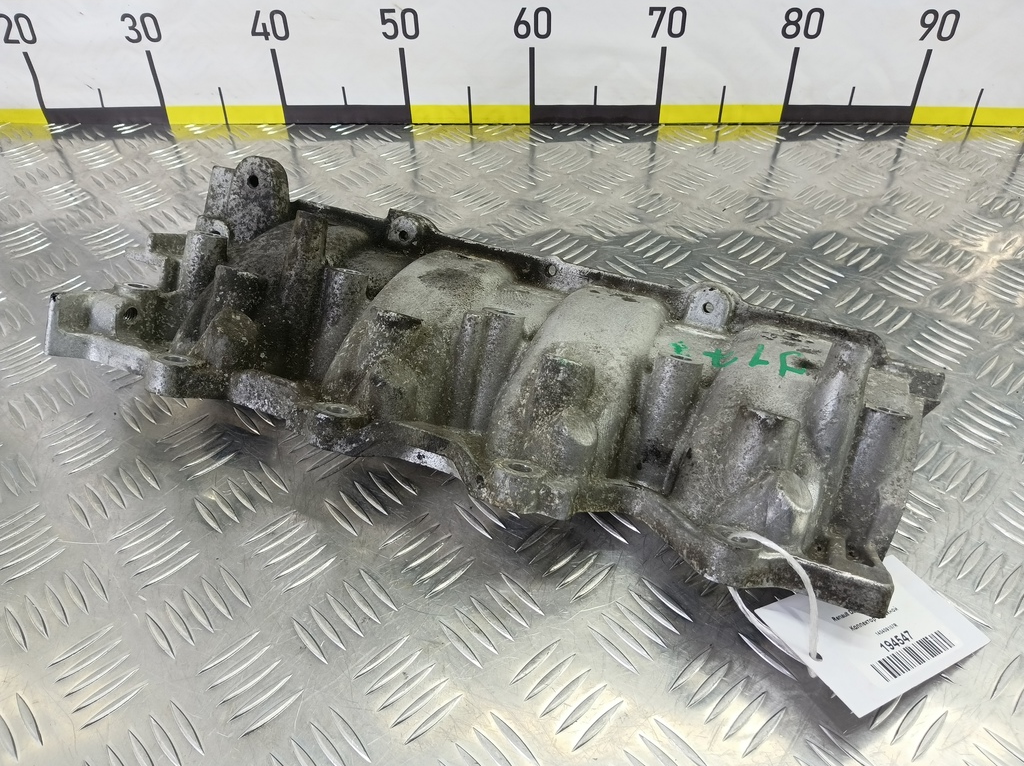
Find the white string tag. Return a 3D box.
[{"bbox_3d":[0.140,0.092,0.260,0.089,0.003,0.047,-7,37,-31],"label":"white string tag"}]

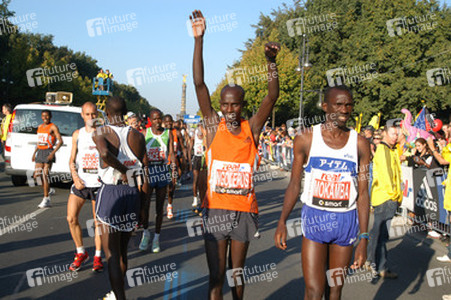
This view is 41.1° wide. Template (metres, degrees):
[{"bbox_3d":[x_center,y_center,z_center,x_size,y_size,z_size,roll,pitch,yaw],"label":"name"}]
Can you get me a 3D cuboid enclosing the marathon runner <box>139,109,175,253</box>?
[{"bbox_3d":[-0.841,0.369,7.477,0.470,1.750,0.400,2,2,-3],"label":"marathon runner"}]

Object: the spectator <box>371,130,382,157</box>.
[{"bbox_3d":[3.326,0.419,12.972,0.500,1.660,0.400,4,2,33],"label":"spectator"}]

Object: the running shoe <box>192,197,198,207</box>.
[{"bbox_3d":[-0.595,1.038,11.927,0.100,0.130,0.270,3,2,0],"label":"running shoe"}]

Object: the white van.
[{"bbox_3d":[-4.181,-0.155,16.159,1.920,1.920,4.800,2,2,-4],"label":"white van"}]

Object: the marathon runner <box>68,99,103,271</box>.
[{"bbox_3d":[-1.432,0.379,6.378,0.460,1.750,0.420,2,2,-3],"label":"marathon runner"}]

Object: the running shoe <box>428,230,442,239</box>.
[{"bbox_3d":[3.299,1.311,9.454,0.100,0.110,0.280,2,2,-14],"label":"running shoe"}]

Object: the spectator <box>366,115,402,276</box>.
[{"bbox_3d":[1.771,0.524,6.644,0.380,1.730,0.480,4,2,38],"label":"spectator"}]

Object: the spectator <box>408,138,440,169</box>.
[{"bbox_3d":[3.396,0.565,10.174,0.500,1.560,0.500,1,2,-37],"label":"spectator"}]

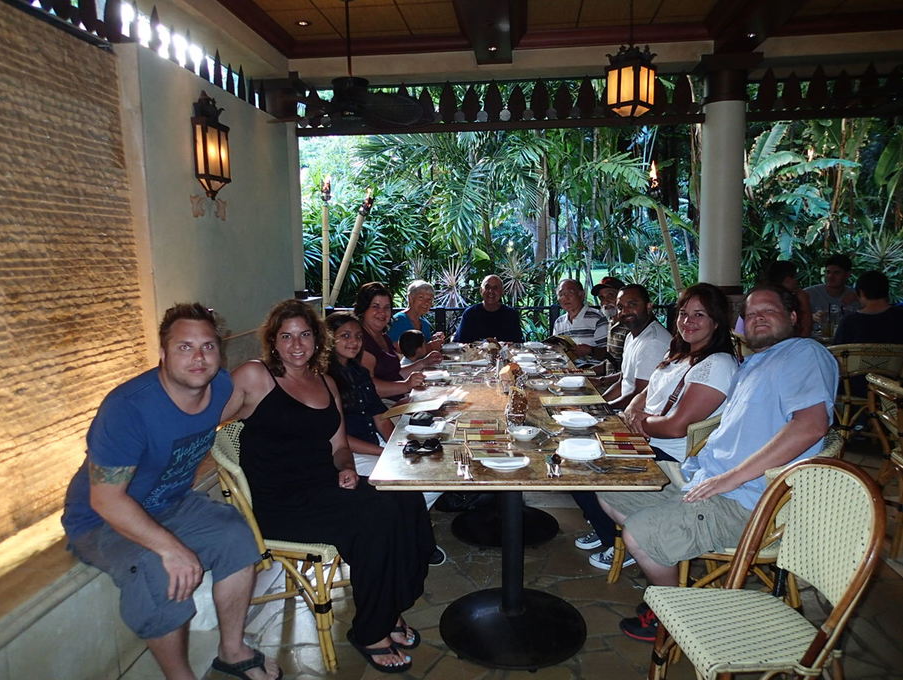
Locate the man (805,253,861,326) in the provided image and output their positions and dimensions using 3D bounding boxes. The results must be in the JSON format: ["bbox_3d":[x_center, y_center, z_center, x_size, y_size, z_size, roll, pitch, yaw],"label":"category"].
[{"bbox_3d":[2.682,0.099,4.618,0.530,1.410,0.760,2,8,20],"label":"man"}]

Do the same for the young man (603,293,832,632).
[{"bbox_3d":[0.999,0.482,2.481,0.780,1.370,0.640,-2,7,-7],"label":"young man"}]

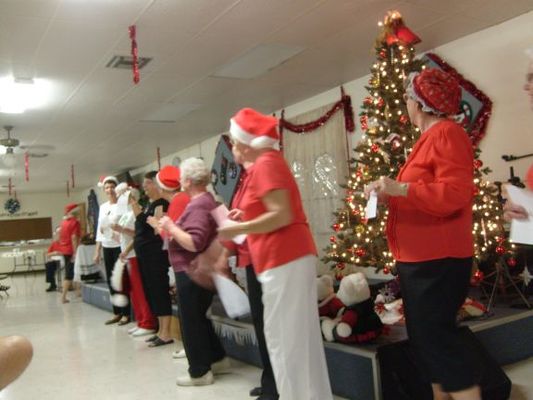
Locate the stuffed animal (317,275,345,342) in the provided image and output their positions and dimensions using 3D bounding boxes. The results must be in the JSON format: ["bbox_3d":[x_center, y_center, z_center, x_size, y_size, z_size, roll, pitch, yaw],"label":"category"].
[{"bbox_3d":[0.357,0.674,3.380,0.270,0.400,0.270,-4,-3,-22],"label":"stuffed animal"}]

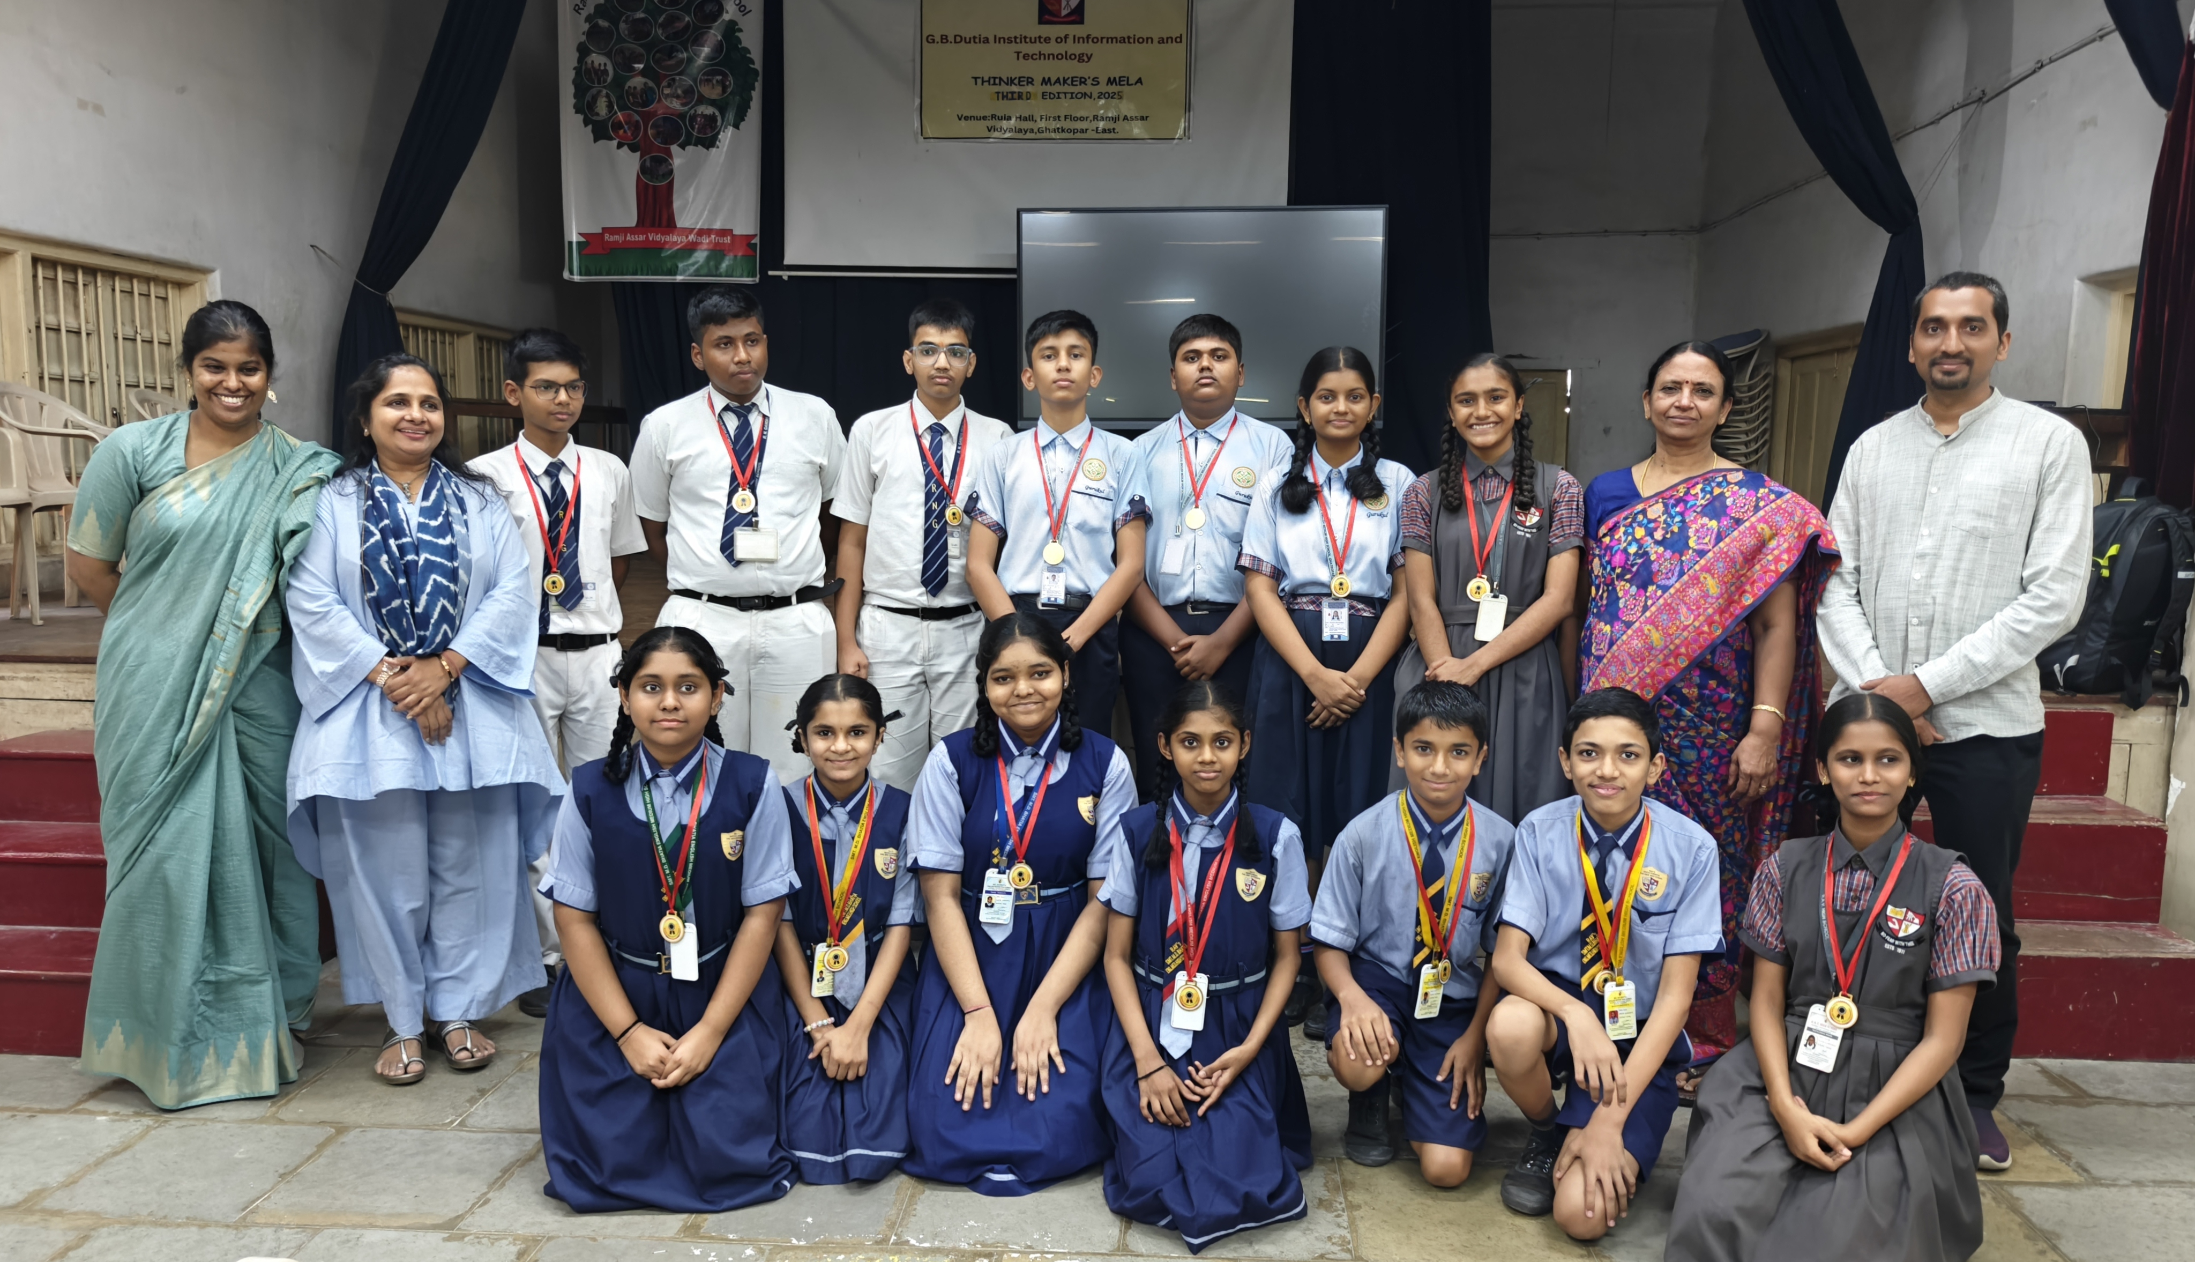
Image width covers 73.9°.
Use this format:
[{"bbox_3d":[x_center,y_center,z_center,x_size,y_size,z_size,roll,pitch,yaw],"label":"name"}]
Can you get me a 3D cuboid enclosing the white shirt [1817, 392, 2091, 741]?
[{"bbox_3d":[1.598,-0.132,2.749,0.440,0.670,0.290,5,9,32],"label":"white shirt"}]

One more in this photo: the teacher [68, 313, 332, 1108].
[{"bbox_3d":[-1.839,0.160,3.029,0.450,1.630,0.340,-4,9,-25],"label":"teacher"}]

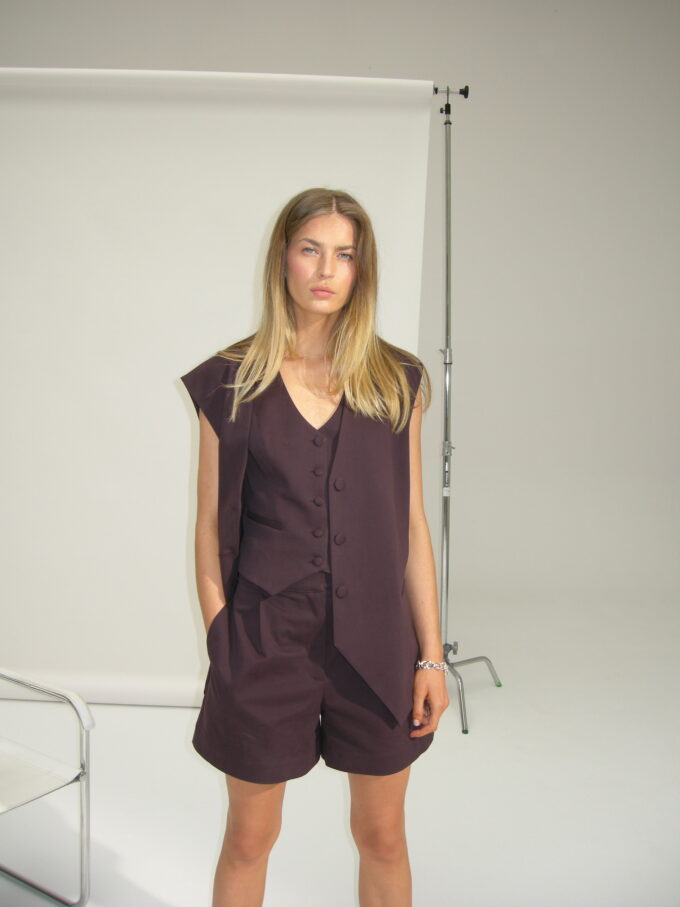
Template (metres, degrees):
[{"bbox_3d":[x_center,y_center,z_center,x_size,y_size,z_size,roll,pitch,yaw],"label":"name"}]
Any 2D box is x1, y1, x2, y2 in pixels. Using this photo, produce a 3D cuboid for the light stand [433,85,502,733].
[{"bbox_3d":[0.515,-0.250,4.196,0.775,2.840,0.675,1,2,-8],"label":"light stand"}]

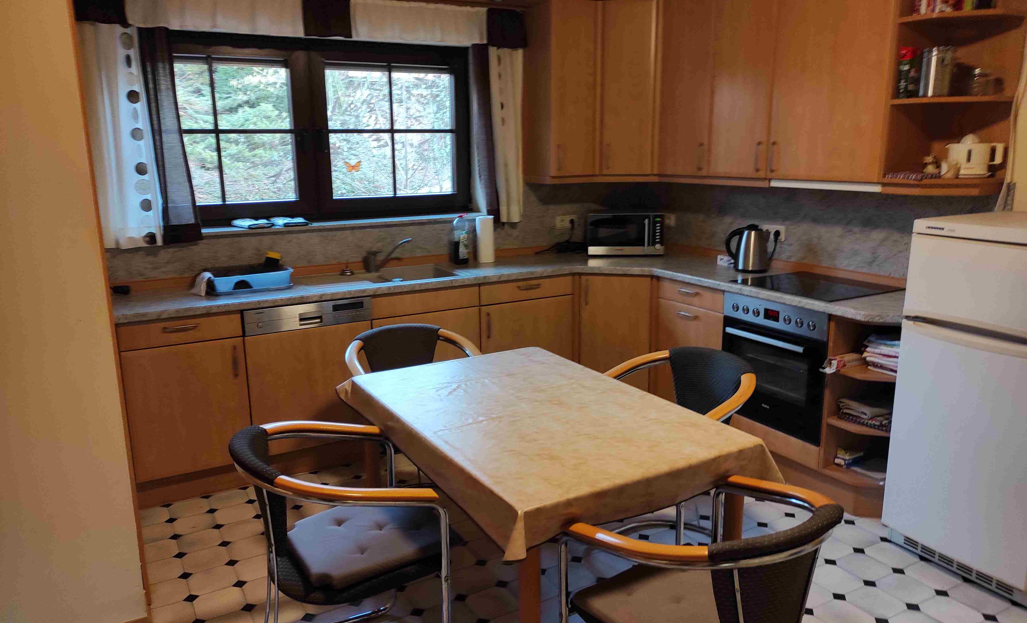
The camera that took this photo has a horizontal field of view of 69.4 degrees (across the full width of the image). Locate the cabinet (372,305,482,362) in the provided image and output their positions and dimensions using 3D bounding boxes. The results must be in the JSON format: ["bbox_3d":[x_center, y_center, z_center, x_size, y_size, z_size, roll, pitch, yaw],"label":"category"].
[{"bbox_3d":[-0.566,0.282,4.090,0.600,0.660,0.540,-8,14,-29],"label":"cabinet"}]

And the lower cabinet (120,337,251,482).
[{"bbox_3d":[-1.556,0.382,3.507,0.495,0.588,0.530,-8,14,-29],"label":"lower cabinet"}]

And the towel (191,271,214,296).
[{"bbox_3d":[-1.478,-0.140,3.525,0.095,0.108,0.165,-8,14,-29],"label":"towel"}]

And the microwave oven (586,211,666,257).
[{"bbox_3d":[0.721,-0.499,4.681,0.455,0.255,0.340,1,12,11],"label":"microwave oven"}]

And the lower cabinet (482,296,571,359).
[{"bbox_3d":[-0.040,0.173,4.346,0.598,0.588,0.530,-8,14,-29],"label":"lower cabinet"}]

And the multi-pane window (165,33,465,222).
[{"bbox_3d":[-1.097,-1.001,4.107,1.870,1.000,0.090,-8,14,-29],"label":"multi-pane window"}]

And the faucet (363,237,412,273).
[{"bbox_3d":[-0.680,-0.311,4.059,0.264,0.190,0.055,0,12,4],"label":"faucet"}]

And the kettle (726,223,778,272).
[{"bbox_3d":[1.222,-0.333,3.832,0.235,0.250,0.170,3,13,18],"label":"kettle"}]

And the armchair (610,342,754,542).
[{"bbox_3d":[0.596,0.561,2.731,0.550,0.800,0.565,-10,15,-34],"label":"armchair"}]

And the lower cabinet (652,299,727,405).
[{"bbox_3d":[1.153,0.260,4.066,0.540,0.660,0.500,-8,14,-29],"label":"lower cabinet"}]

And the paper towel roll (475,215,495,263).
[{"bbox_3d":[-0.167,-0.429,4.383,0.115,0.270,0.115,-1,12,0],"label":"paper towel roll"}]

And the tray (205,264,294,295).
[{"bbox_3d":[-1.289,-0.159,3.614,0.385,0.088,0.275,-8,14,-29],"label":"tray"}]

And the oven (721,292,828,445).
[{"bbox_3d":[1.389,0.221,3.519,0.540,0.593,0.595,-8,14,-29],"label":"oven"}]

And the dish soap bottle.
[{"bbox_3d":[-0.311,-0.413,4.293,0.090,0.280,0.060,-8,14,-29],"label":"dish soap bottle"}]

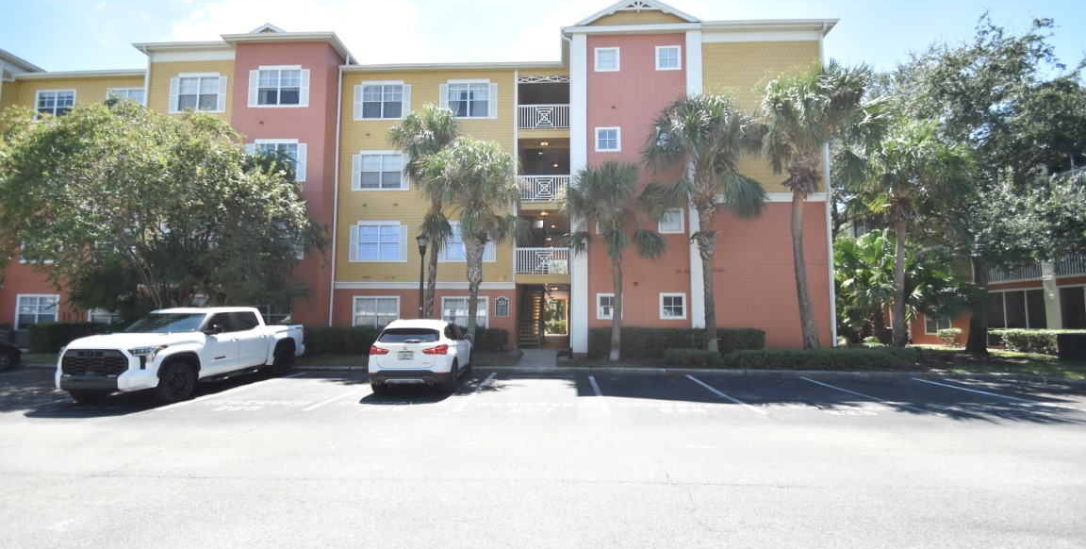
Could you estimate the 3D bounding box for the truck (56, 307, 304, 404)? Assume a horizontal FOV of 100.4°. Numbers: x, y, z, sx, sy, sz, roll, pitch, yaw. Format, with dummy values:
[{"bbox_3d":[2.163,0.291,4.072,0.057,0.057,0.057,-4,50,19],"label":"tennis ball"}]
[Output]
[{"bbox_3d":[-8.326,1.754,11.207,2.080,1.980,5.930,0,-5,0],"label":"truck"}]

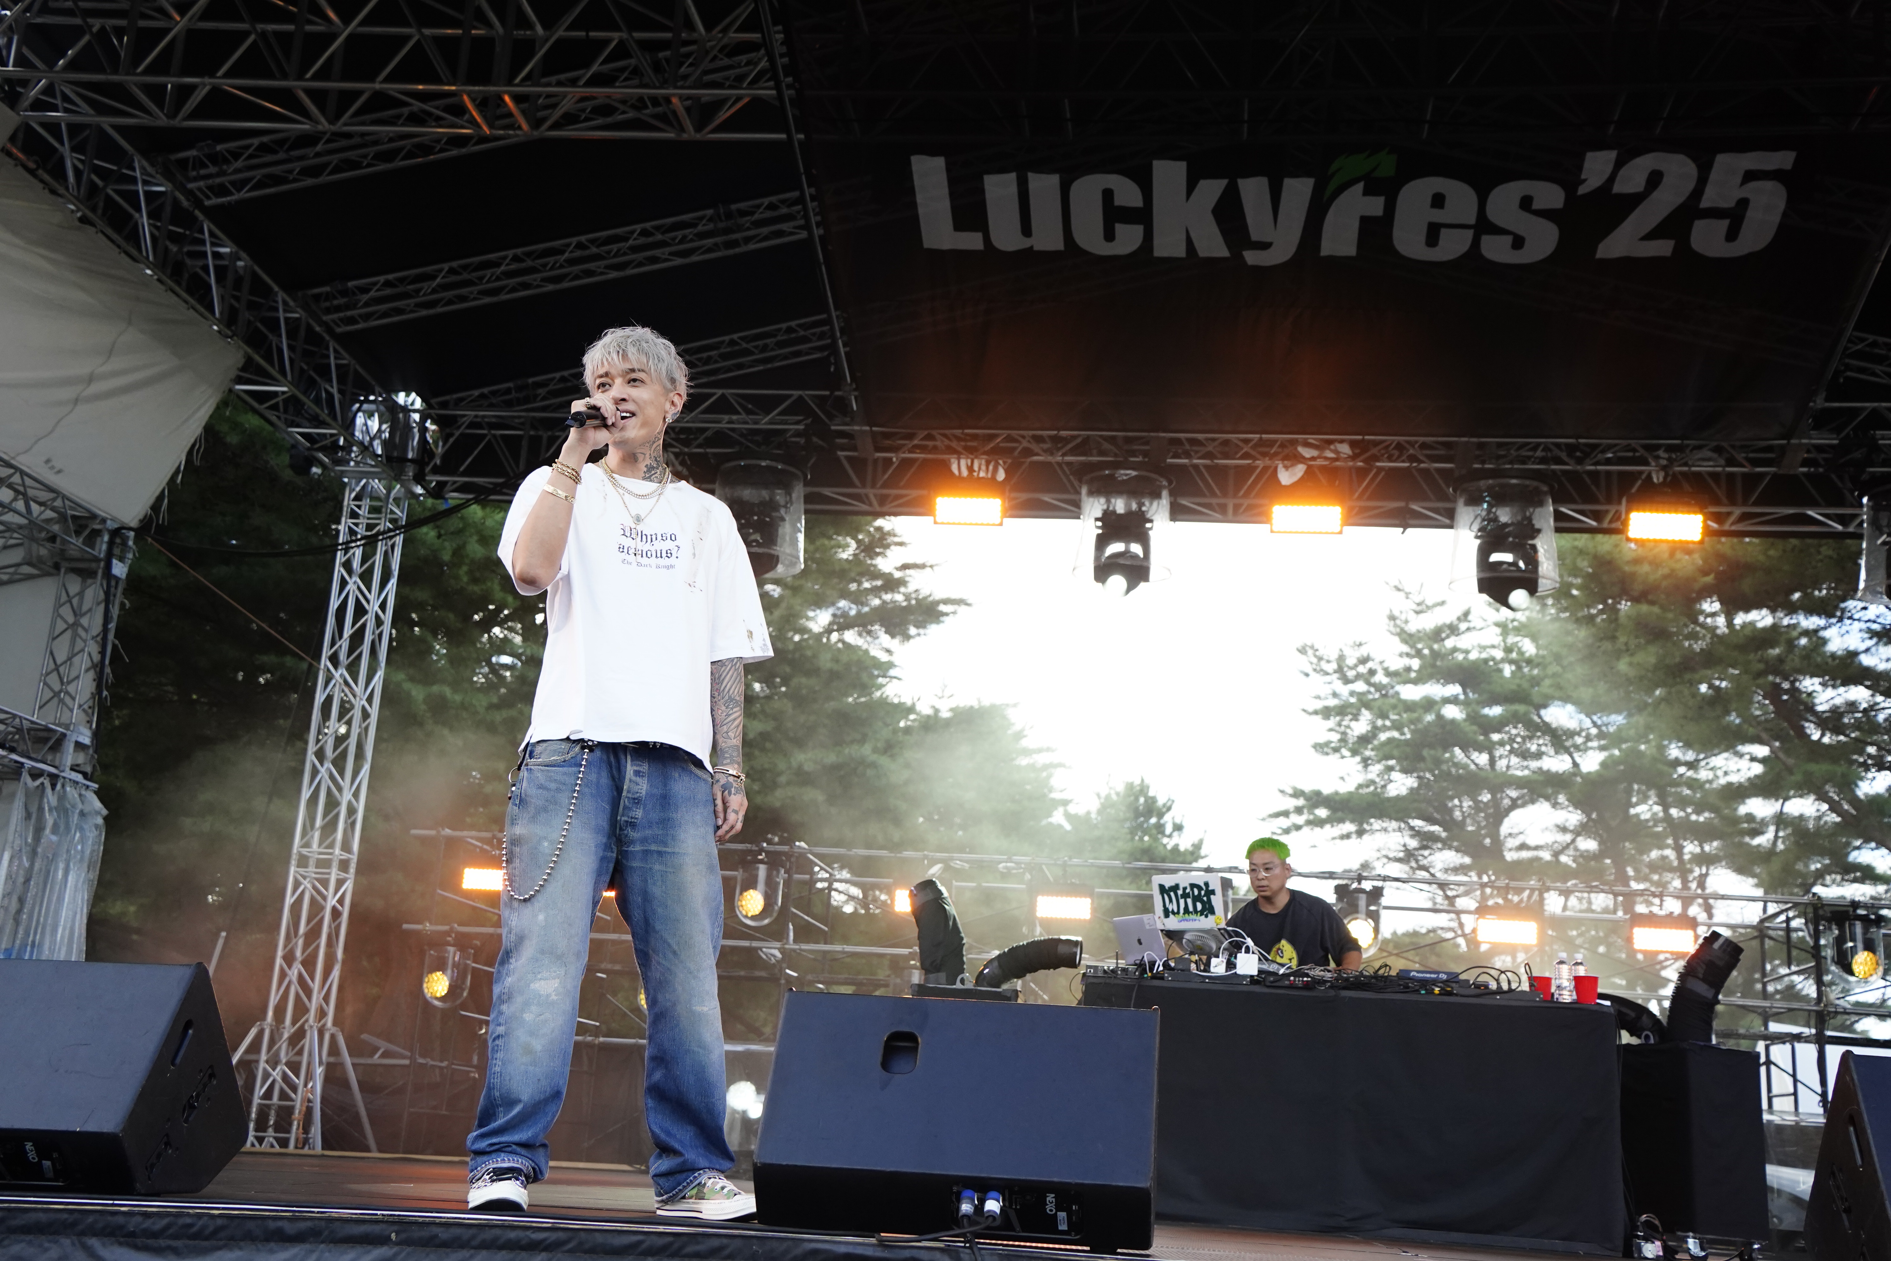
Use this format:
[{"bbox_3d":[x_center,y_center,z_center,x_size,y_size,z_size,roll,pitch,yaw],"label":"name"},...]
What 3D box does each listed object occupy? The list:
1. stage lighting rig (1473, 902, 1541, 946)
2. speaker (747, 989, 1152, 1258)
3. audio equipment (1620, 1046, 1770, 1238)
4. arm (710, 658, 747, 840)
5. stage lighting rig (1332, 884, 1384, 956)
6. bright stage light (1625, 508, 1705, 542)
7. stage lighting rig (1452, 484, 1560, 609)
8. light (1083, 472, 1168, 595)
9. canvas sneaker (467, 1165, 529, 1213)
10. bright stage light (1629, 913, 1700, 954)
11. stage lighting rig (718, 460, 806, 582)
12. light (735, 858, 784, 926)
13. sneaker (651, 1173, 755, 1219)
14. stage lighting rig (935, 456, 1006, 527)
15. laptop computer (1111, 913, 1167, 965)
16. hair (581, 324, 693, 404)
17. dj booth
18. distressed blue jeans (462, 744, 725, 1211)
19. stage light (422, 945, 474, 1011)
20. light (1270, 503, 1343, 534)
[{"bbox_3d":[4.473,2.352,16.300,0.510,0.310,0.220,2,-15,6],"label":"stage lighting rig"},{"bbox_3d":[0.037,0.934,3.918,0.710,0.436,0.480,3,-15,4],"label":"speaker"},{"bbox_3d":[2.923,2.043,8.194,0.460,0.740,0.420,14,-18,-34],"label":"audio equipment"},{"bbox_3d":[-0.431,0.235,4.080,0.085,0.365,0.120,8,-15,-14],"label":"arm"},{"bbox_3d":[2.918,2.045,14.500,0.340,0.520,0.340,3,-15,3],"label":"stage lighting rig"},{"bbox_3d":[4.807,-0.712,13.700,0.520,0.250,0.200,2,-15,6],"label":"bright stage light"},{"bbox_3d":[3.280,-0.502,12.000,0.550,0.740,0.520,5,-15,-5],"label":"stage lighting rig"},{"bbox_3d":[1.095,-0.599,12.400,0.490,0.740,0.480,3,-15,5],"label":"light"},{"bbox_3d":[-0.822,1.030,3.780,0.108,0.110,0.290,5,-15,-4],"label":"canvas sneaker"},{"bbox_3d":[5.649,2.381,16.100,0.530,0.290,0.220,2,-15,6],"label":"bright stage light"},{"bbox_3d":[-1.159,-0.693,12.800,0.520,0.710,0.500,3,-15,5],"label":"stage lighting rig"},{"bbox_3d":[-1.496,2.114,16.600,0.380,0.540,0.380,0,-15,12],"label":"light"},{"bbox_3d":[-0.439,1.053,3.820,0.100,0.105,0.270,17,-20,-42],"label":"sneaker"},{"bbox_3d":[0.153,-0.848,12.500,0.430,0.400,0.220,2,-15,9],"label":"stage lighting rig"},{"bbox_3d":[0.879,1.292,8.453,0.270,0.210,0.310,13,-18,-32],"label":"laptop computer"},{"bbox_3d":[-0.647,-0.556,4.280,0.200,0.180,0.230,-1,-15,15],"label":"hair"},{"bbox_3d":[1.583,1.979,8.327,2.076,0.906,0.750,2,-15,6],"label":"dj booth"},{"bbox_3d":[-0.663,0.649,3.930,0.470,0.880,0.380,9,-16,-17],"label":"distressed blue jeans"},{"bbox_3d":[-3.743,2.611,15.400,0.350,0.490,0.350,2,-15,8],"label":"stage light"},{"bbox_3d":[2.486,-0.773,14.100,0.500,0.240,0.200,2,-15,6],"label":"light"}]

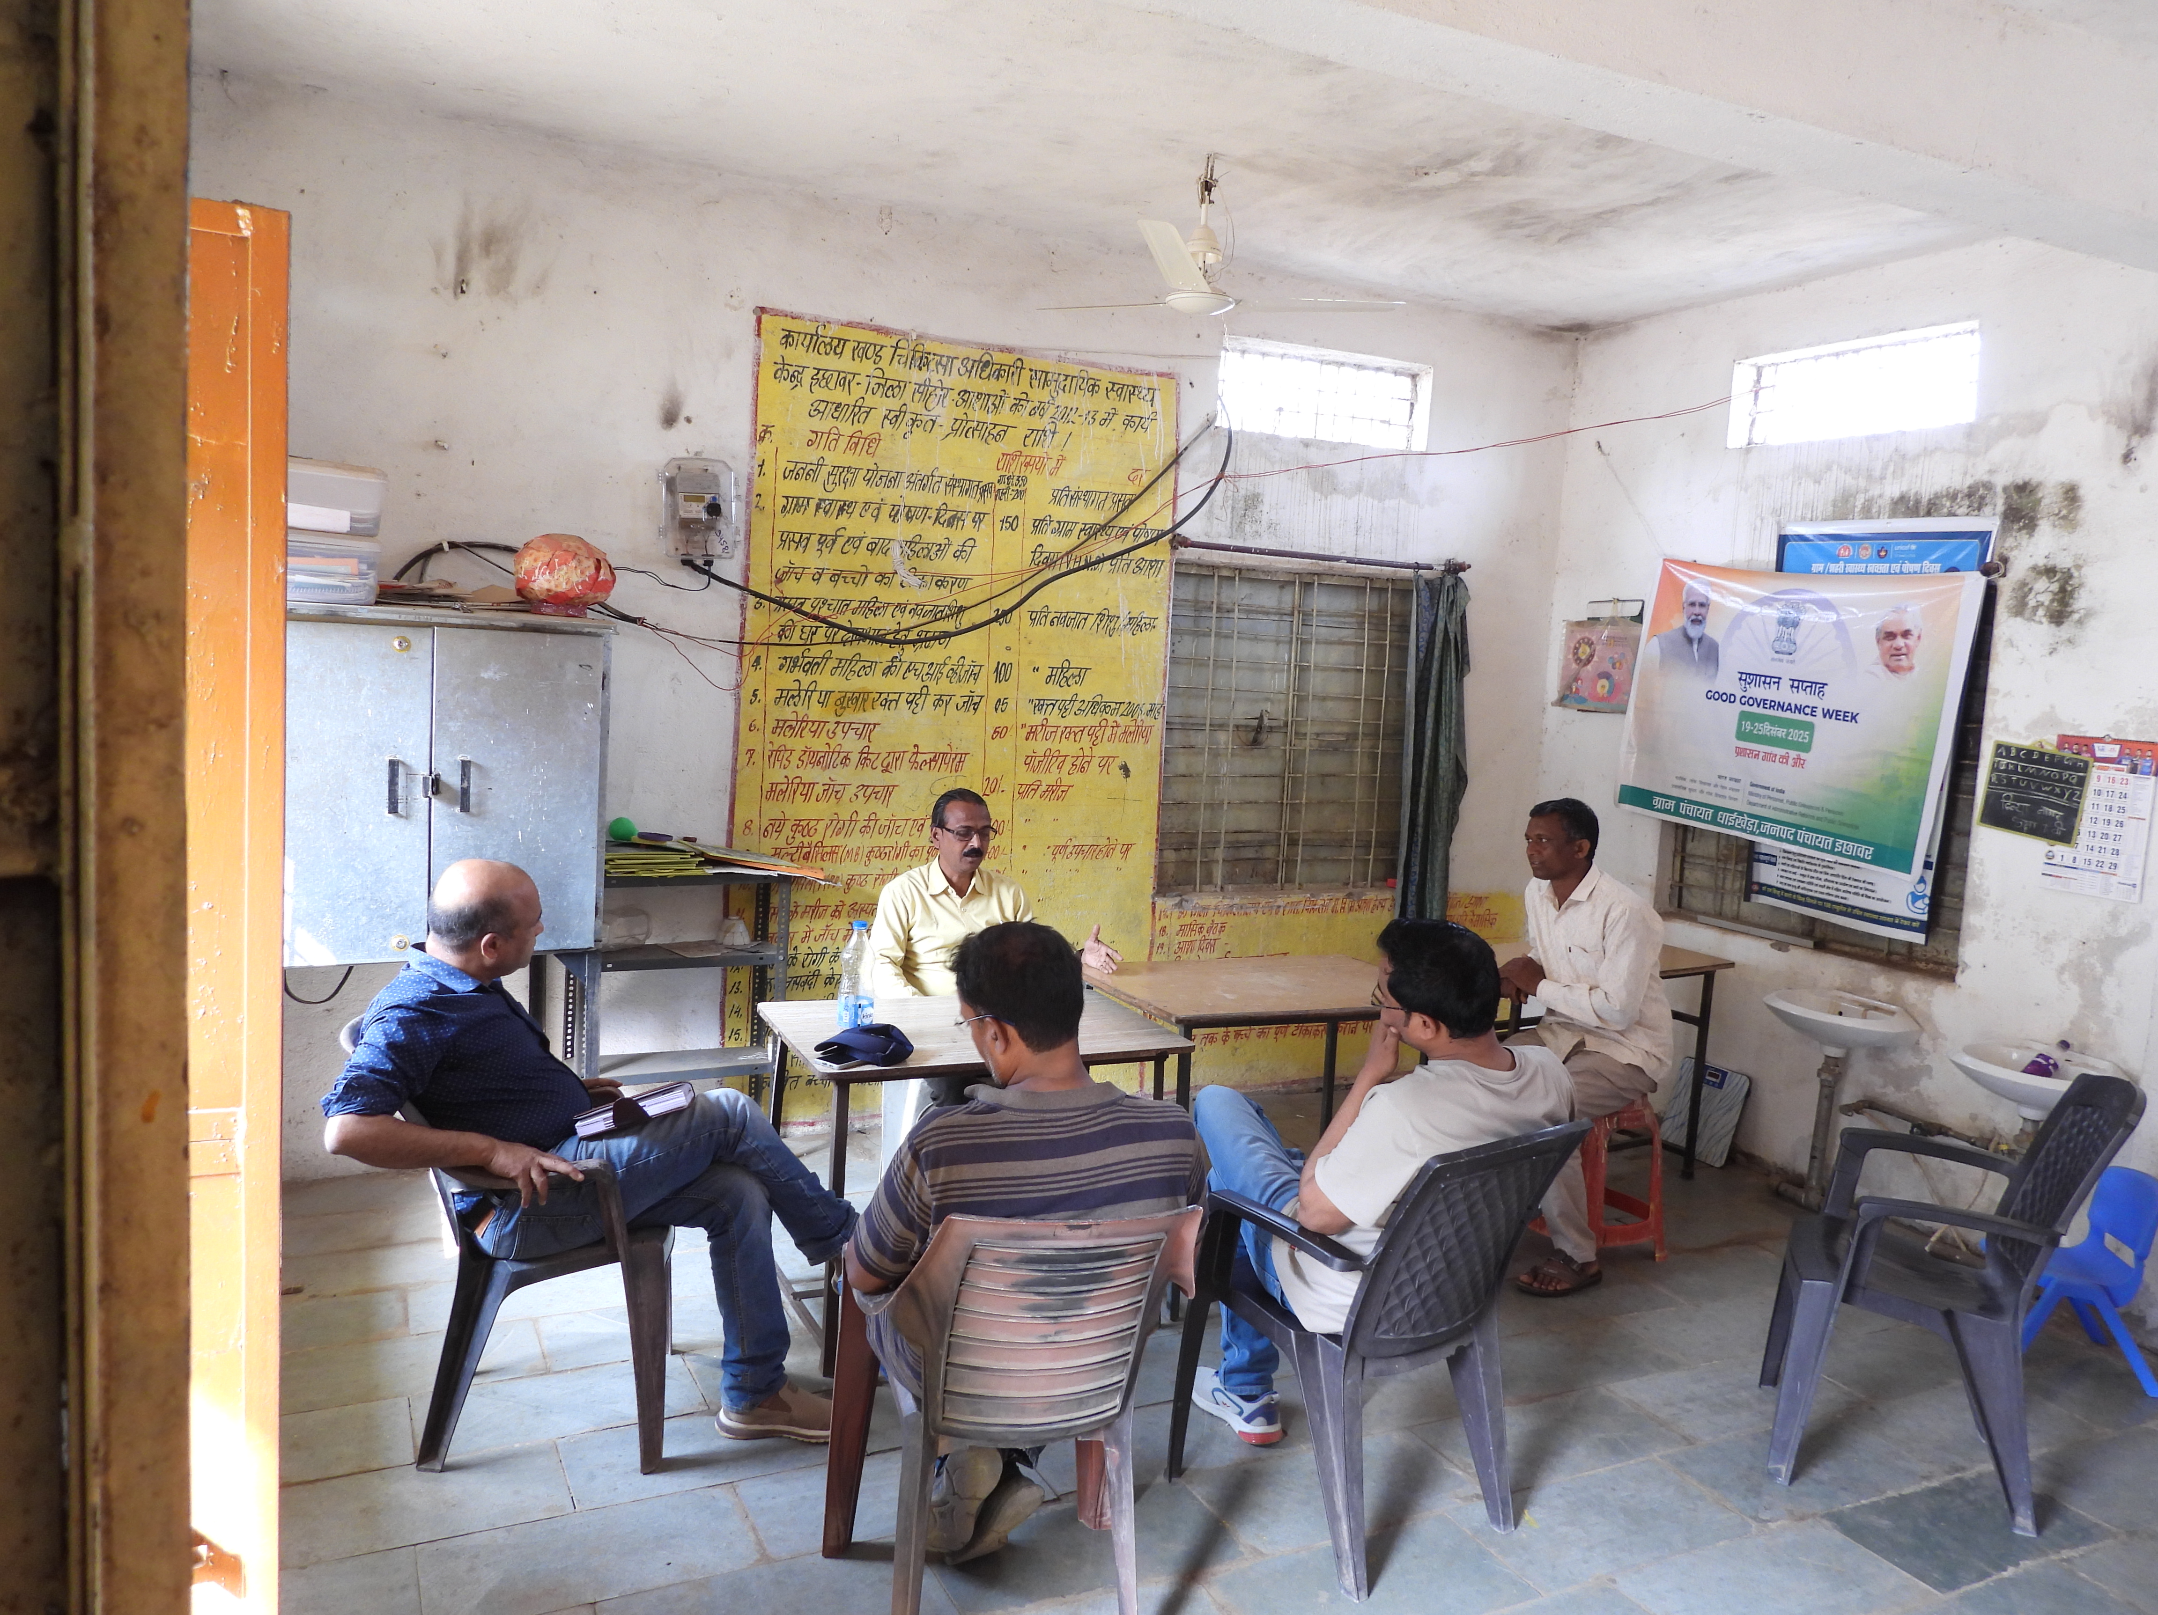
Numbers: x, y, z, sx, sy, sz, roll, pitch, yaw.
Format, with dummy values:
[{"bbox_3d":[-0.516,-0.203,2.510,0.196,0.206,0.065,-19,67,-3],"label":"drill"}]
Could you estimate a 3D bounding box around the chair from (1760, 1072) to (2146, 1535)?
[{"bbox_3d":[1.851,0.991,3.239,0.580,0.907,0.567,6,6,25],"label":"chair"}]

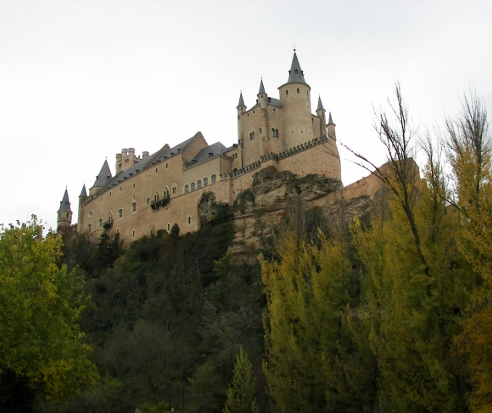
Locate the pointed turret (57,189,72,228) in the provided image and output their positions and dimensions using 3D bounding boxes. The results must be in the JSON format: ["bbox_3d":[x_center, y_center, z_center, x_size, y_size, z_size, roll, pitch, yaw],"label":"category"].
[{"bbox_3d":[-81.839,1.018,259.502,6.200,19.250,6.200,3,-14,-17],"label":"pointed turret"}]

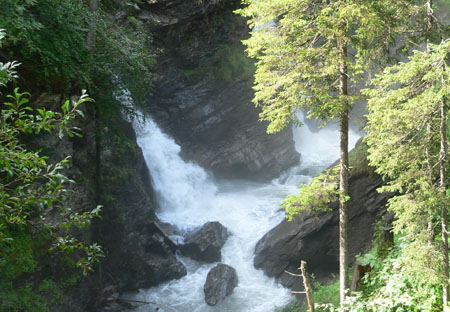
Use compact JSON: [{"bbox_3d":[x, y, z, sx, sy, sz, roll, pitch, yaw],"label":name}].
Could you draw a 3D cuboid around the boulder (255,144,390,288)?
[{"bbox_3d":[3.800,2.250,35.000,5.300,4.600,5.200,0,12,0],"label":"boulder"}]

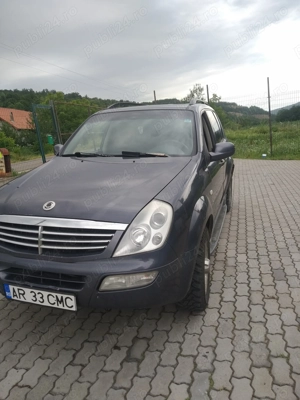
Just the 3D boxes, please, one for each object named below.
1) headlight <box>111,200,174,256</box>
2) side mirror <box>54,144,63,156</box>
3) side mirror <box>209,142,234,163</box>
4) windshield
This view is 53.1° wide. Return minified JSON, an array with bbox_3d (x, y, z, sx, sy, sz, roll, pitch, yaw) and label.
[{"bbox_3d":[-0.033,0.158,1.809,0.310,0.270,0.320,2,15,18],"label":"headlight"},{"bbox_3d":[-1.043,-0.563,3.632,0.230,0.180,0.155,2,15,18],"label":"side mirror"},{"bbox_3d":[0.733,-0.496,3.053,0.230,0.180,0.155,2,15,18],"label":"side mirror"},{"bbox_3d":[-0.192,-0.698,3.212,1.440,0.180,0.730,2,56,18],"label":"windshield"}]

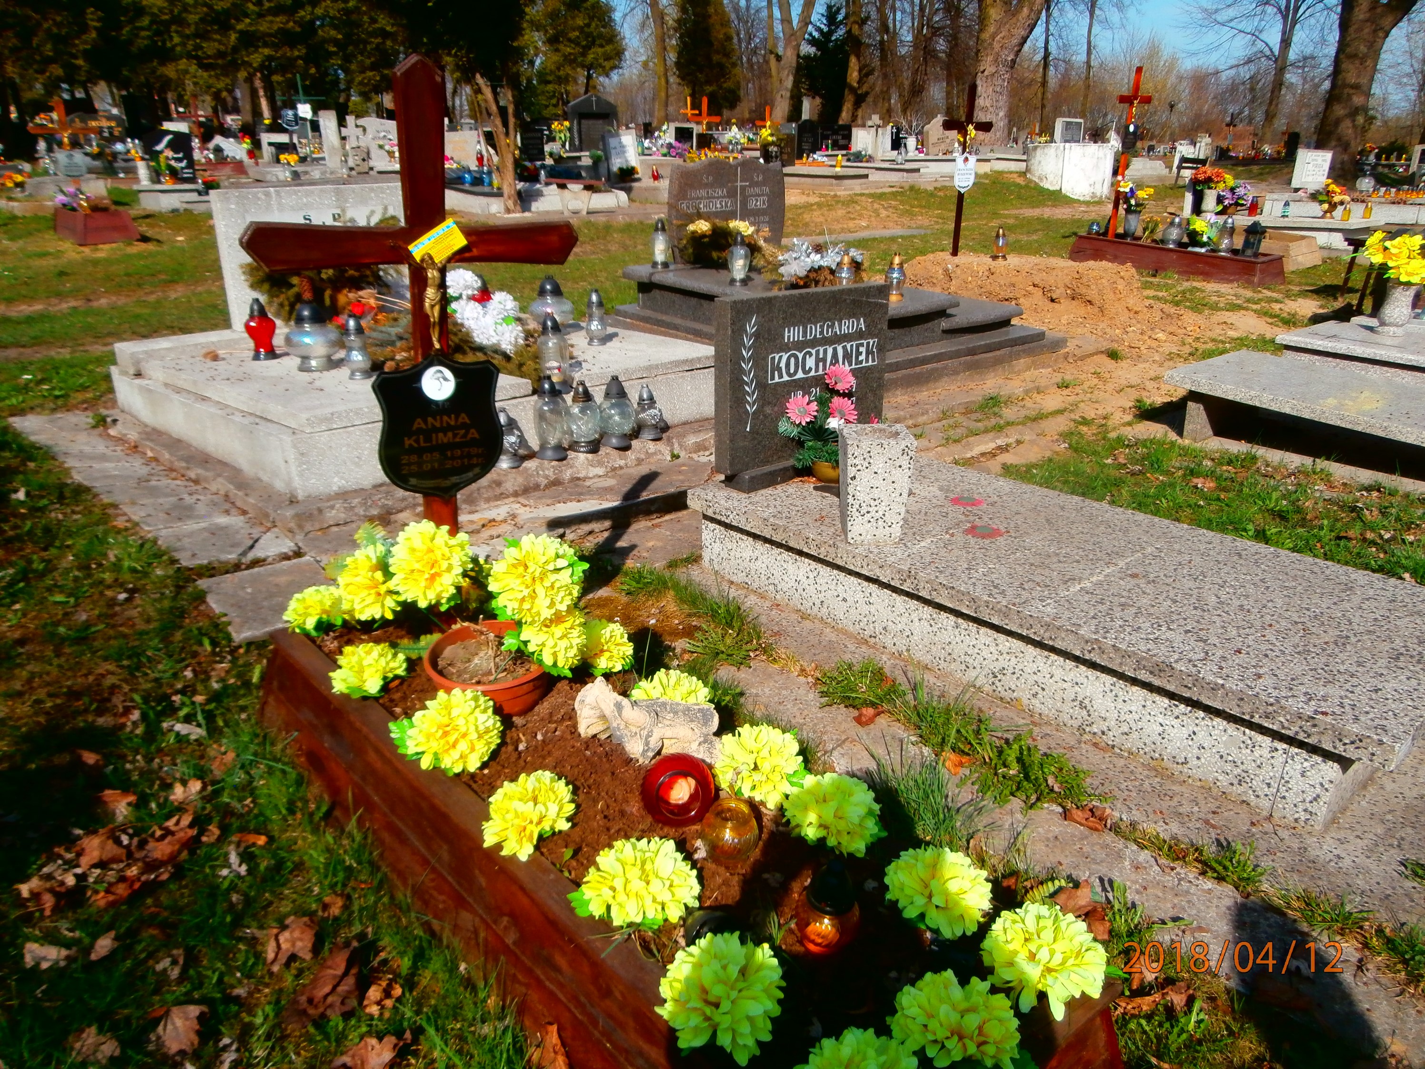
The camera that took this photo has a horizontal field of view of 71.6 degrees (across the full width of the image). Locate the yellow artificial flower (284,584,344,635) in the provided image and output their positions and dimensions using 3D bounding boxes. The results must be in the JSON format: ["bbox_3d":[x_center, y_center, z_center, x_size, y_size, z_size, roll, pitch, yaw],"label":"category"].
[{"bbox_3d":[-0.892,0.168,2.208,0.130,0.110,0.125,0,20,0],"label":"yellow artificial flower"}]

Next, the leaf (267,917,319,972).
[{"bbox_3d":[-0.665,0.647,1.558,0.085,0.040,0.105,0,21,0],"label":"leaf"}]

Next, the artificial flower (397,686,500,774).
[{"bbox_3d":[-0.446,0.334,1.679,0.165,0.130,0.155,0,20,0],"label":"artificial flower"}]

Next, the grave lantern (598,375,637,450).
[{"bbox_3d":[-0.385,-0.495,3.971,0.149,0.283,0.149,0,21,0],"label":"grave lantern"}]

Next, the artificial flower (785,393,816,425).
[{"bbox_3d":[0.274,-0.390,3.080,0.101,0.099,0.035,-1,14,-4],"label":"artificial flower"}]

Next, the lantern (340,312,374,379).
[{"bbox_3d":[-1.399,-0.741,3.880,0.112,0.250,0.112,-7,22,-19],"label":"lantern"}]

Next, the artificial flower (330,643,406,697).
[{"bbox_3d":[-0.678,0.266,1.945,0.152,0.095,0.145,0,21,0],"label":"artificial flower"}]

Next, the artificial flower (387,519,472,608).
[{"bbox_3d":[-0.578,0.059,2.010,0.160,0.155,0.125,-6,22,-16],"label":"artificial flower"}]

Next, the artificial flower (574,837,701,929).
[{"bbox_3d":[-0.100,0.476,1.353,0.165,0.095,0.150,0,21,0],"label":"artificial flower"}]

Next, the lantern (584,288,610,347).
[{"bbox_3d":[-0.547,-1.014,4.606,0.102,0.241,0.102,0,21,0],"label":"lantern"}]

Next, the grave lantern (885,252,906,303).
[{"bbox_3d":[1.082,-1.514,5.809,0.120,0.280,0.120,0,20,0],"label":"grave lantern"}]

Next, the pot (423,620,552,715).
[{"bbox_3d":[-0.427,0.281,1.892,0.236,0.125,0.236,0,21,0],"label":"pot"}]

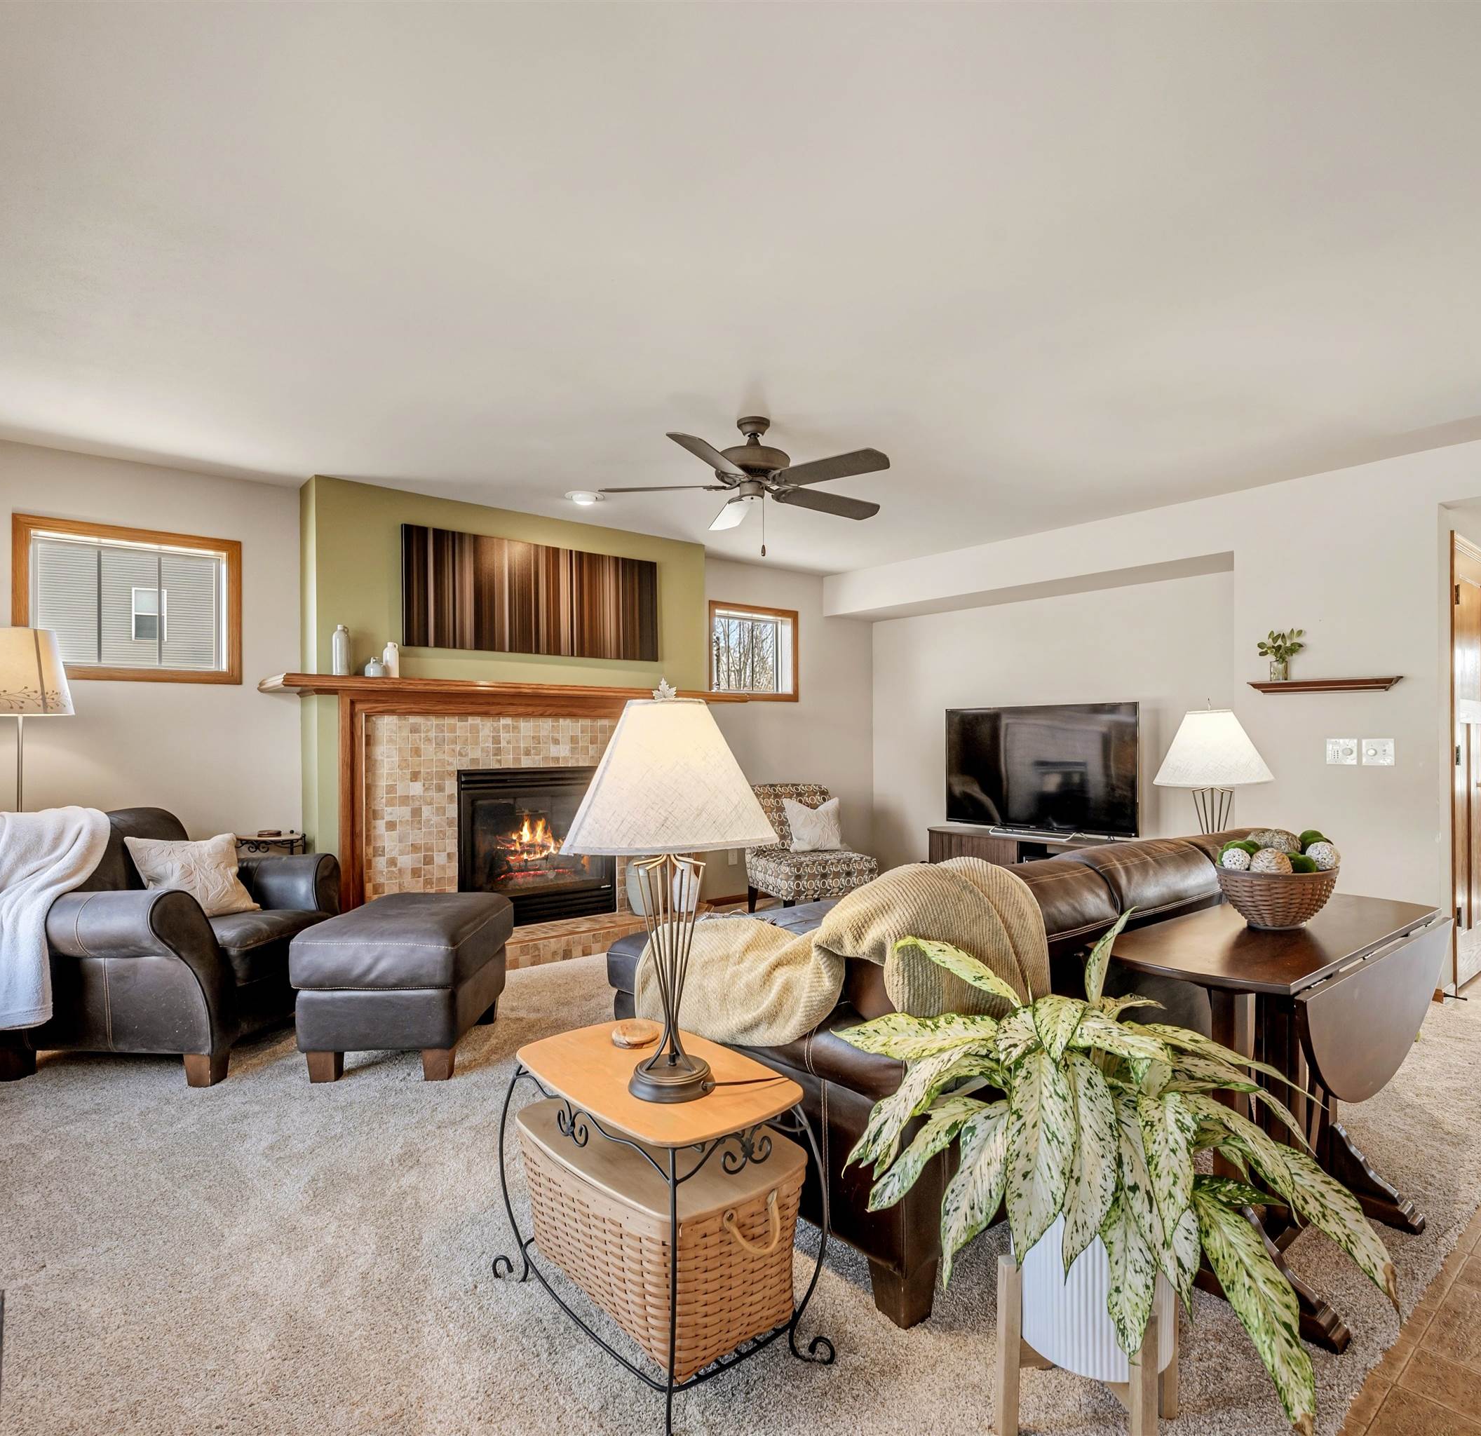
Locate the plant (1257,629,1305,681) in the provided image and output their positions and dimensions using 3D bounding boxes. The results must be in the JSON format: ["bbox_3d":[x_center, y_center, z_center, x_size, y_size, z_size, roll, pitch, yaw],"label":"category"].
[{"bbox_3d":[2.743,-0.320,4.256,0.170,0.271,0.215,0,-1,-40],"label":"plant"}]

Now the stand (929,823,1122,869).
[{"bbox_3d":[2.108,1.040,5.691,0.410,0.430,1.790,0,-1,-40],"label":"stand"}]

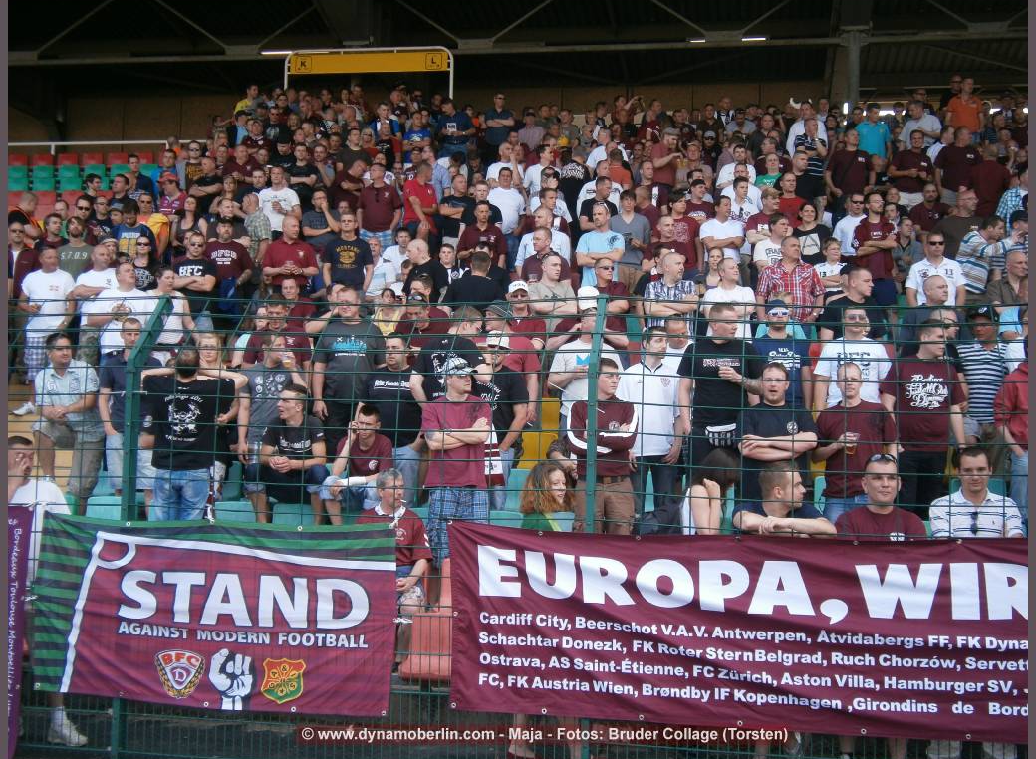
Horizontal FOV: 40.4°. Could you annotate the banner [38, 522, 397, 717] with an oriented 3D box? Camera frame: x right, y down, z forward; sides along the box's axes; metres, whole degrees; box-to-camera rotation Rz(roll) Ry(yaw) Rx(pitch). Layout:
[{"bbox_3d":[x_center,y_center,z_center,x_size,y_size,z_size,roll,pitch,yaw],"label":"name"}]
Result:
[{"bbox_3d":[-1.616,1.218,7.333,2.000,0.940,0.060,1,-4,11],"label":"banner"}]

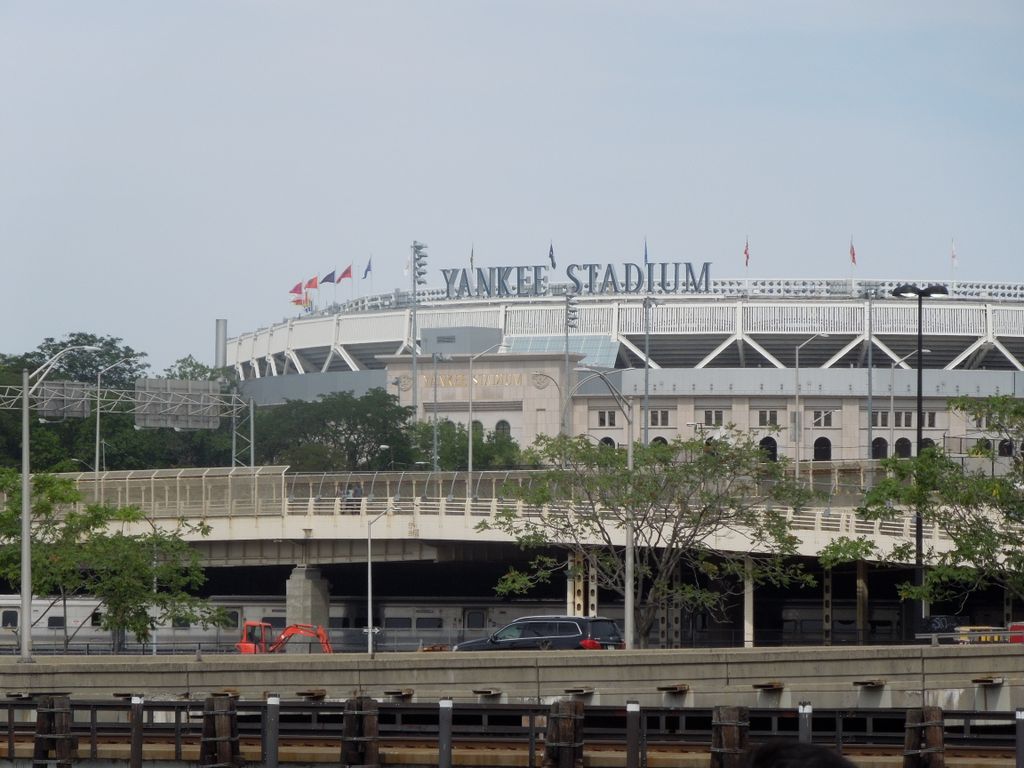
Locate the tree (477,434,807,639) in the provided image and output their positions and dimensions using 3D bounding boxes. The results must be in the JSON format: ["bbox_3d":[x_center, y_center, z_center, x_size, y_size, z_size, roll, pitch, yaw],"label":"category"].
[{"bbox_3d":[5.073,6.546,210.194,12.200,9.700,11.000,0,-2,0],"label":"tree"}]

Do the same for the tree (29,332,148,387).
[{"bbox_3d":[-31.332,2.416,420.000,8.900,12.000,8.500,0,-2,0],"label":"tree"}]

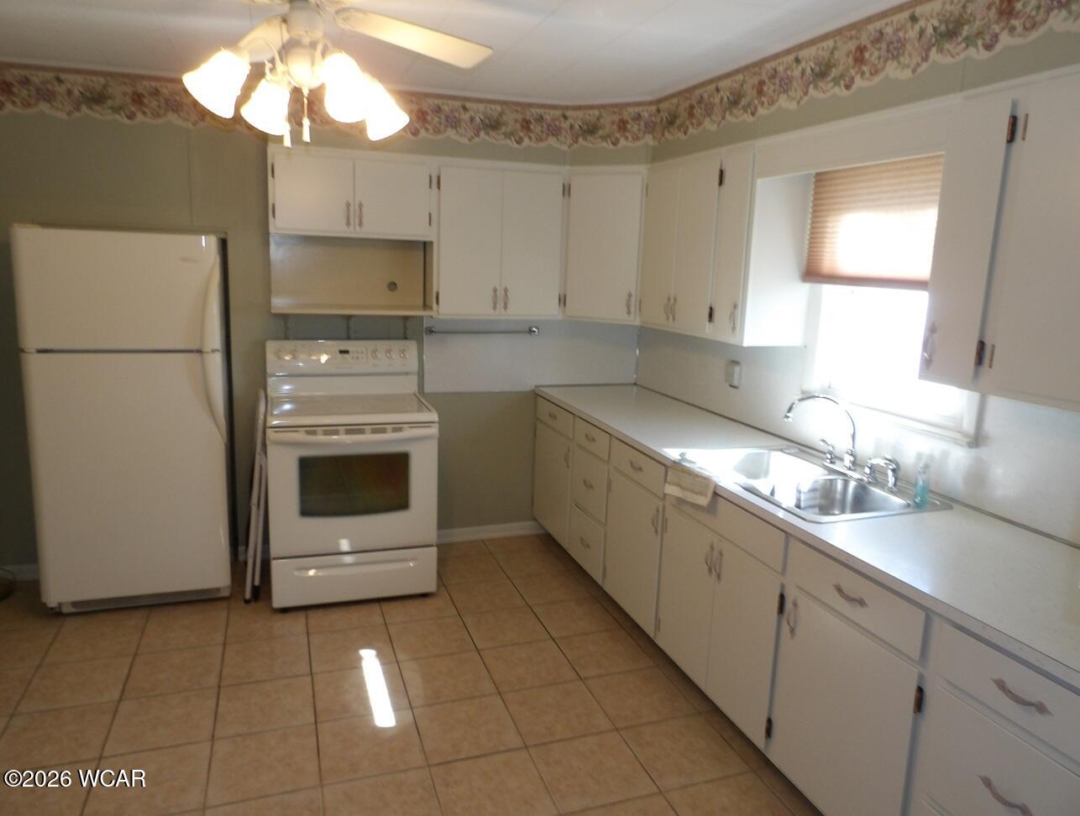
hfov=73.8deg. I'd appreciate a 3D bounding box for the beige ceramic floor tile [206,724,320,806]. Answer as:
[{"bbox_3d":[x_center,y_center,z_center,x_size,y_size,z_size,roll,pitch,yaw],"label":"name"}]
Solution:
[{"bbox_3d":[-0.876,1.131,2.290,0.323,0.010,0.323,-2,11,-19],"label":"beige ceramic floor tile"}]

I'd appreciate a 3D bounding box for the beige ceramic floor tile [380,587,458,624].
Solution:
[{"bbox_3d":[-0.591,0.954,3.499,0.332,0.012,0.332,-2,11,-19],"label":"beige ceramic floor tile"}]

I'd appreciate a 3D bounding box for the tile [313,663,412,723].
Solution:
[{"bbox_3d":[-0.682,1.078,2.744,0.330,0.010,0.330,-2,11,-19],"label":"tile"}]

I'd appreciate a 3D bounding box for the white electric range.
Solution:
[{"bbox_3d":[-0.951,0.296,3.629,0.760,1.214,0.700,-1,11,-18],"label":"white electric range"}]

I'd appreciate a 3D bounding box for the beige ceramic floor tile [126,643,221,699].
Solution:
[{"bbox_3d":[-1.425,1.034,2.827,0.330,0.010,0.330,-2,11,-19],"label":"beige ceramic floor tile"}]

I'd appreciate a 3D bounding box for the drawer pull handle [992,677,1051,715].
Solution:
[{"bbox_3d":[0.921,0.556,1.382,0.026,0.020,0.118,-1,11,-18],"label":"drawer pull handle"}]

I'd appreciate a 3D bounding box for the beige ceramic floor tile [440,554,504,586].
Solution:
[{"bbox_3d":[-0.371,0.863,3.838,0.323,0.010,0.323,-2,11,-19],"label":"beige ceramic floor tile"}]

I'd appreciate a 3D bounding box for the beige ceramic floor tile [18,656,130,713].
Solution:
[{"bbox_3d":[-1.742,1.043,2.715,0.330,0.010,0.330,-2,11,-19],"label":"beige ceramic floor tile"}]

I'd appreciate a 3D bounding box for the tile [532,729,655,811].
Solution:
[{"bbox_3d":[0.171,1.188,2.360,0.332,0.012,0.332,-2,11,-19],"label":"tile"}]

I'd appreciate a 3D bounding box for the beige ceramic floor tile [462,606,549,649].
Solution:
[{"bbox_3d":[-0.162,1.006,3.297,0.332,0.012,0.332,-2,11,-19],"label":"beige ceramic floor tile"}]

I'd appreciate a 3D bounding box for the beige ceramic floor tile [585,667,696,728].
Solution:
[{"bbox_3d":[0.371,1.093,2.721,0.323,0.010,0.323,-2,11,-19],"label":"beige ceramic floor tile"}]

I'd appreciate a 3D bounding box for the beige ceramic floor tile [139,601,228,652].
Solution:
[{"bbox_3d":[-1.535,0.972,3.133,0.330,0.010,0.330,-2,11,-19],"label":"beige ceramic floor tile"}]

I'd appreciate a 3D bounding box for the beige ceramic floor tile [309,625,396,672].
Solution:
[{"bbox_3d":[-0.798,1.025,3.075,0.332,0.012,0.332,-2,11,-19],"label":"beige ceramic floor tile"}]

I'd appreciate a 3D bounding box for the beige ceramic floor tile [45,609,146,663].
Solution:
[{"bbox_3d":[-1.837,0.969,3.005,0.323,0.010,0.323,-2,11,-19],"label":"beige ceramic floor tile"}]

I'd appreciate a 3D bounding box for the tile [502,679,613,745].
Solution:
[{"bbox_3d":[0.061,1.109,2.629,0.328,0.010,0.321,-2,11,-19],"label":"tile"}]

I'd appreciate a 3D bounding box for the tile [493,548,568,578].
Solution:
[{"bbox_3d":[-0.060,0.865,3.998,0.330,0.010,0.330,-2,11,-19],"label":"tile"}]

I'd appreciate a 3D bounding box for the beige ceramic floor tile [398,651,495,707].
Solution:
[{"bbox_3d":[-0.359,1.057,2.821,0.328,0.010,0.321,-2,11,-19],"label":"beige ceramic floor tile"}]

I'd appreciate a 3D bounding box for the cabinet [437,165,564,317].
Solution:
[{"bbox_3d":[-0.241,-0.887,3.881,0.692,0.779,0.306,-2,11,-19],"label":"cabinet"}]

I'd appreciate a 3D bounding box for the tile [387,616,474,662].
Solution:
[{"bbox_3d":[-0.480,1.015,3.186,0.332,0.012,0.332,-2,11,-19],"label":"tile"}]

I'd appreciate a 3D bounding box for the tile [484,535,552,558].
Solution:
[{"bbox_3d":[-0.149,0.803,4.210,0.328,0.010,0.246,-2,11,-19],"label":"tile"}]

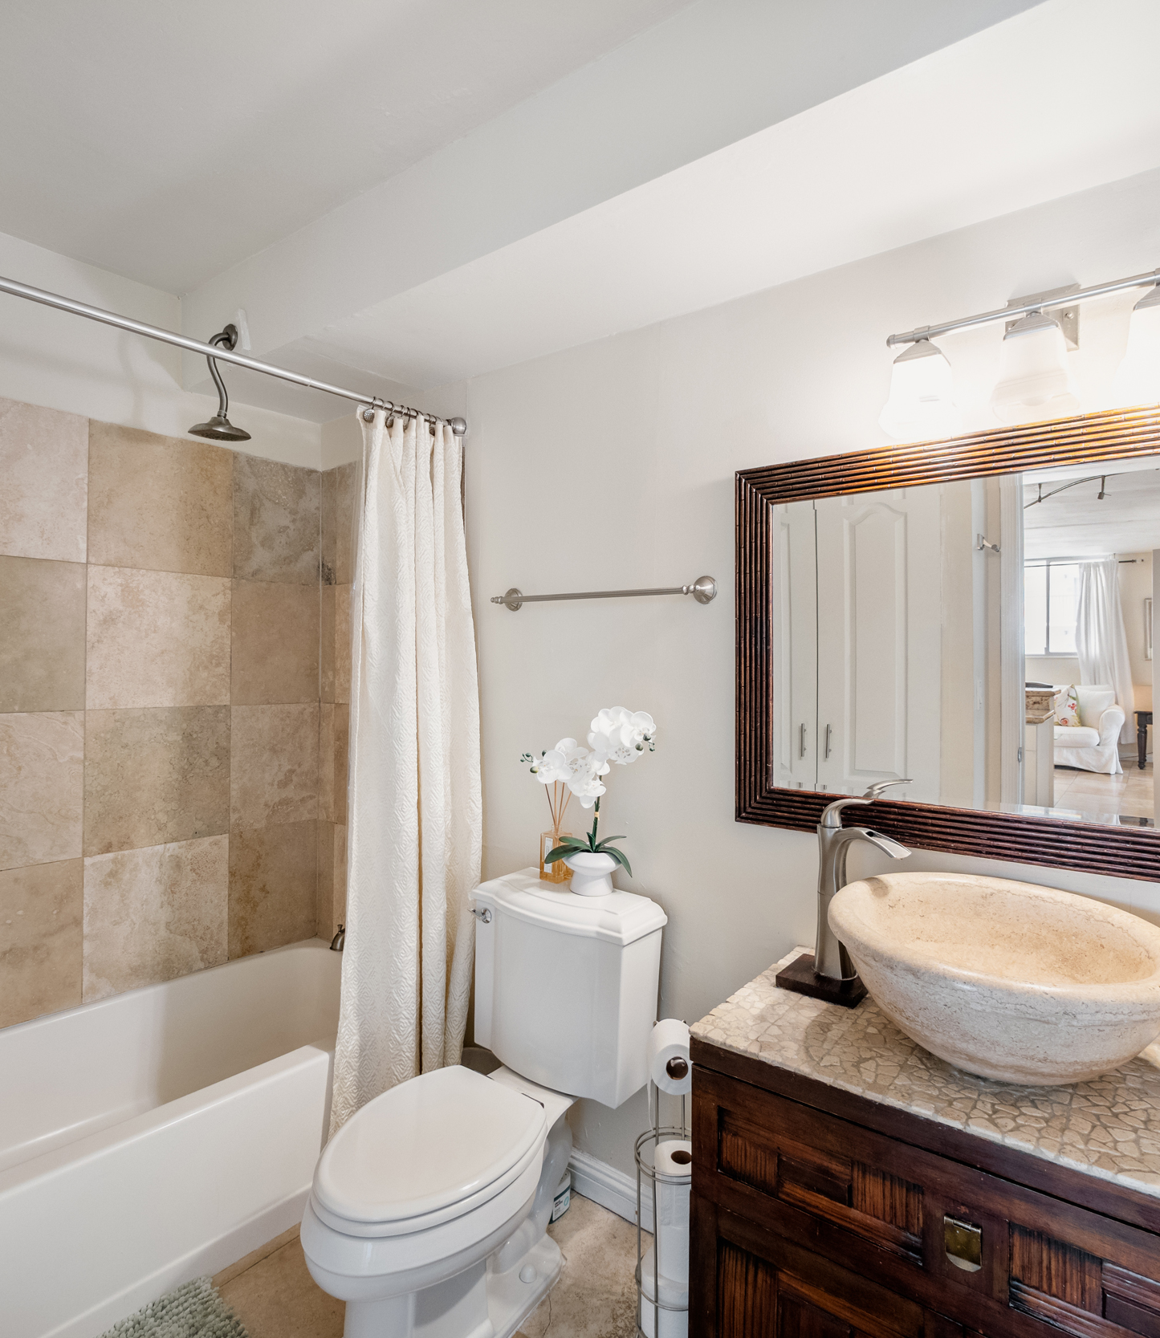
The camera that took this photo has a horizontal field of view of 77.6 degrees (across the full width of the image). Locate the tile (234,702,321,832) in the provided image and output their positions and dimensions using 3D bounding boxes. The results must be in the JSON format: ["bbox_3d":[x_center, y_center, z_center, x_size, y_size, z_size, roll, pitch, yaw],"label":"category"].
[{"bbox_3d":[-1.028,0.325,2.438,0.015,0.408,0.301,0,0,40],"label":"tile"}]

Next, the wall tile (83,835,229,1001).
[{"bbox_3d":[-1.282,0.745,2.206,0.012,0.411,0.399,0,0,41],"label":"wall tile"}]

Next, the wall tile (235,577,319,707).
[{"bbox_3d":[-1.042,-0.085,2.478,0.012,0.407,0.309,0,0,41],"label":"wall tile"}]

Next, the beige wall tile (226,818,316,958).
[{"bbox_3d":[-1.031,0.733,2.437,0.015,0.408,0.301,0,0,40],"label":"beige wall tile"}]

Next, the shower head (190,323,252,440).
[{"bbox_3d":[-1.006,-0.812,1.987,0.175,0.355,0.155,0,0,35],"label":"shower head"}]

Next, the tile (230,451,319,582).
[{"bbox_3d":[-1.017,-0.492,2.433,0.012,0.401,0.302,0,0,42],"label":"tile"}]

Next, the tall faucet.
[{"bbox_3d":[0.518,0.412,1.327,0.060,0.340,0.185,1,0,-23],"label":"tall faucet"}]

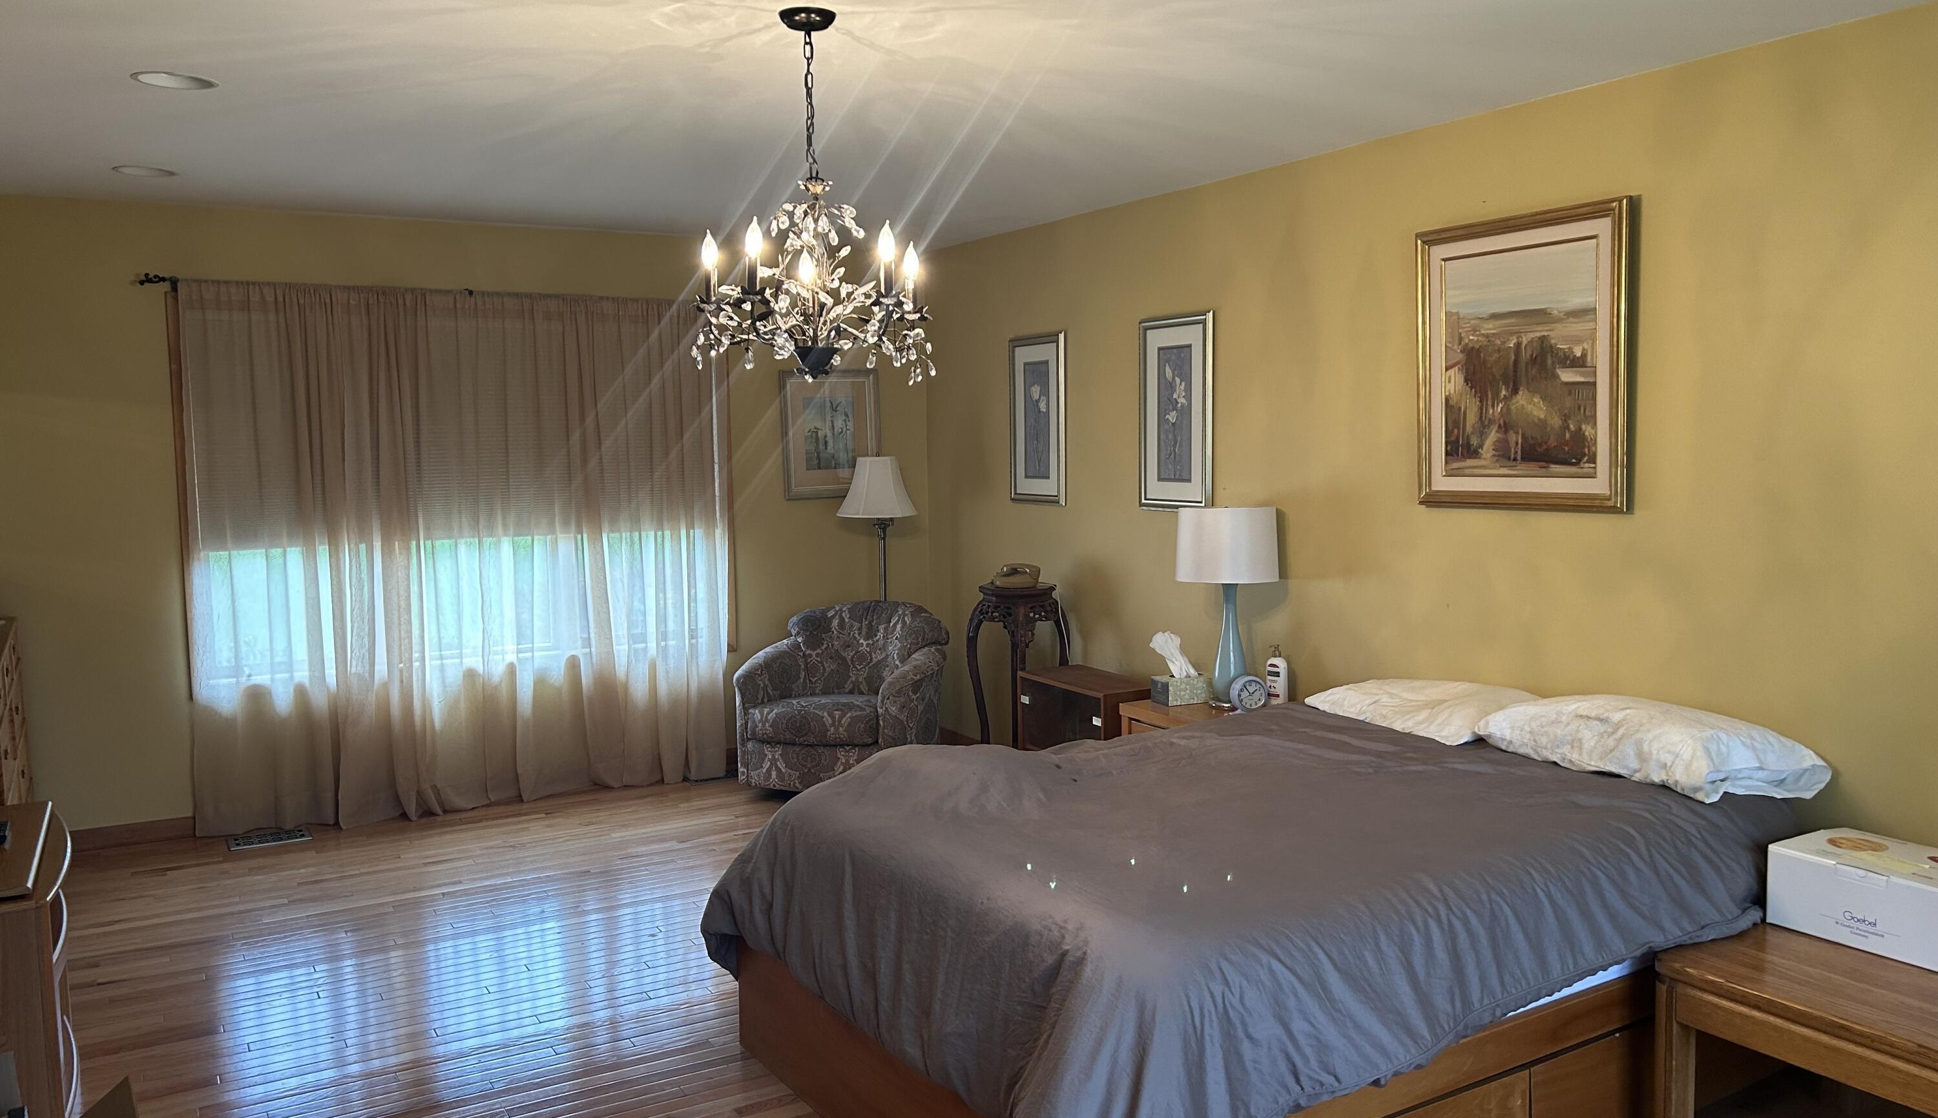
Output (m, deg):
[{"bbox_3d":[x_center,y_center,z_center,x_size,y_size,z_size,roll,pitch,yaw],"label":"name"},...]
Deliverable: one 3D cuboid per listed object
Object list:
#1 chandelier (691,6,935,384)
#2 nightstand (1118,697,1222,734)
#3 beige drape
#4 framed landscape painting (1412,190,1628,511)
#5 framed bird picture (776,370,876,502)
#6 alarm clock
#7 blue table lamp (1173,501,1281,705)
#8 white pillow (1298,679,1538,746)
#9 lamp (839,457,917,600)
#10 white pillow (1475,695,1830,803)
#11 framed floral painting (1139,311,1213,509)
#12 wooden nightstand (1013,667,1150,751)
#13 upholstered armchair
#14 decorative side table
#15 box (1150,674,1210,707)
[{"bbox_3d":[-0.345,-0.798,3.215,0.545,0.793,0.545,-1,5,0],"label":"chandelier"},{"bbox_3d":[0.889,0.808,5.118,0.460,0.565,0.600,-4,6,-33],"label":"nightstand"},{"bbox_3d":[-2.057,-0.041,6.094,2.170,2.135,0.160,-4,5,-31],"label":"beige drape"},{"bbox_3d":[1.584,-0.560,4.198,0.045,0.835,0.715,-4,5,-31],"label":"framed landscape painting"},{"bbox_3d":[-0.663,-0.604,7.032,0.525,0.615,0.030,-4,5,-30],"label":"framed bird picture"},{"bbox_3d":[0.956,0.463,4.970,0.125,0.135,0.060,-2,5,-16],"label":"alarm clock"},{"bbox_3d":[0.891,0.173,5.101,0.364,0.713,0.364,-1,5,0],"label":"blue table lamp"},{"bbox_3d":[1.321,0.414,4.291,0.410,0.130,0.690,-4,5,-31],"label":"white pillow"},{"bbox_3d":[-0.407,0.226,6.953,0.385,1.460,0.385,-4,5,-30],"label":"lamp"},{"bbox_3d":[1.667,0.434,3.711,0.430,0.172,0.820,-3,5,-26],"label":"white pillow"},{"bbox_3d":[0.798,-0.564,5.607,0.030,0.735,0.435,-4,5,-30],"label":"framed floral painting"},{"bbox_3d":[0.498,0.761,5.950,0.320,0.544,0.670,-3,5,-28],"label":"wooden nightstand"},{"bbox_3d":[-0.532,0.605,6.410,0.820,0.800,0.820,0,5,11],"label":"upholstered armchair"},{"bbox_3d":[0.222,0.562,6.300,0.330,0.880,0.330,-4,5,-30],"label":"decorative side table"},{"bbox_3d":[0.771,0.471,5.250,0.180,0.088,0.118,-3,5,-24],"label":"box"}]

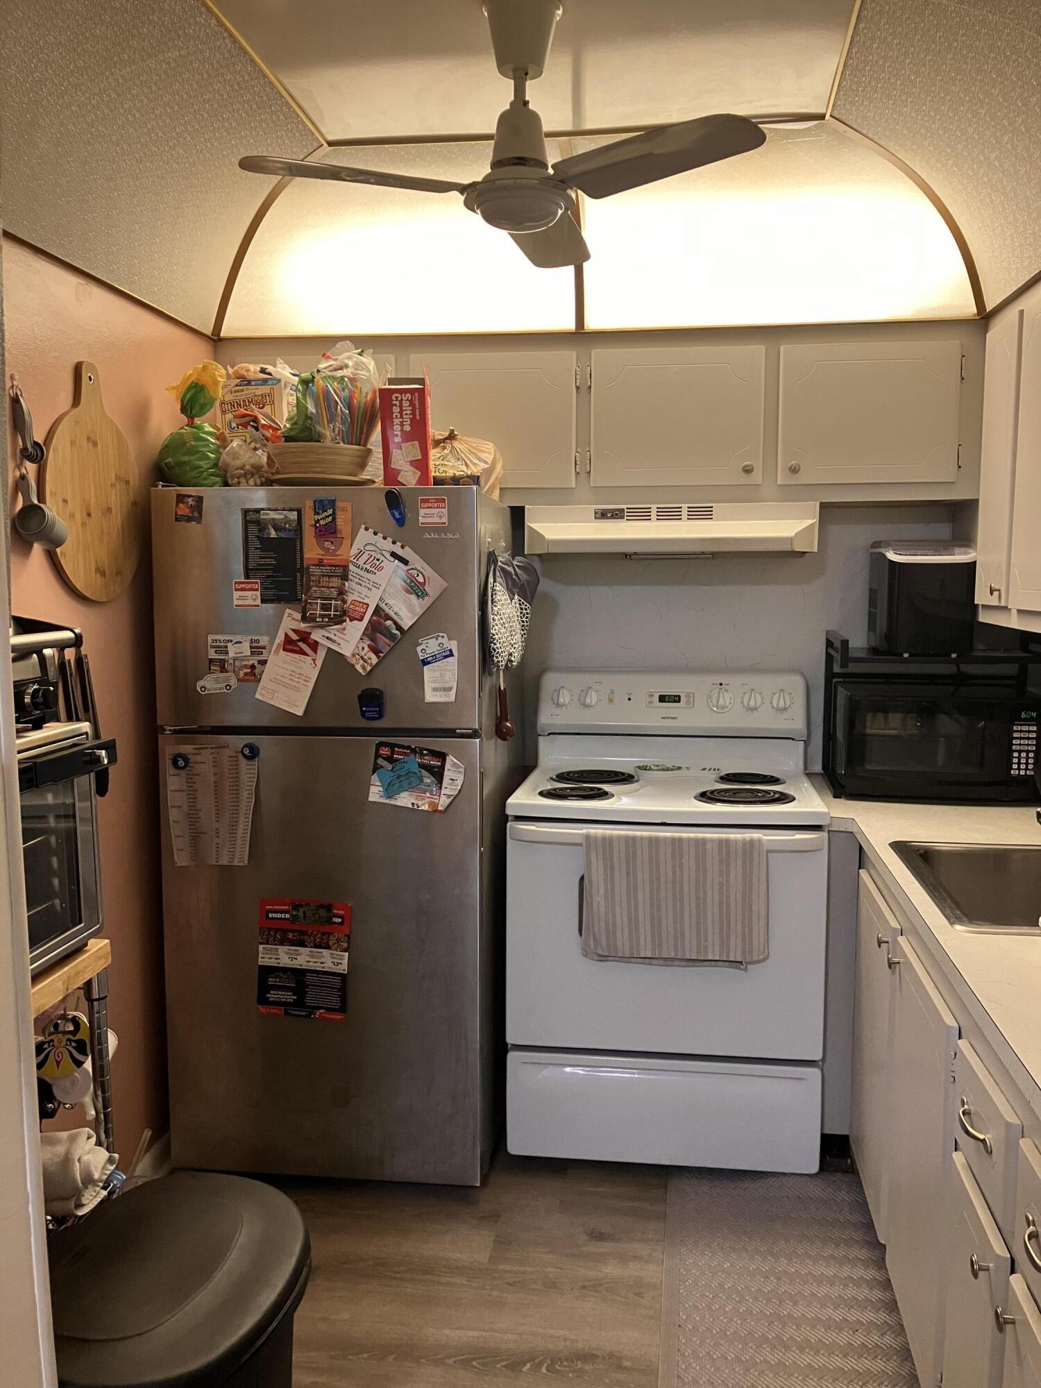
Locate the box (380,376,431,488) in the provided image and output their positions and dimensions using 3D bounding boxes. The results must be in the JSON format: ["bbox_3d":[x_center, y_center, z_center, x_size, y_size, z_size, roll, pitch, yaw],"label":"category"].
[{"bbox_3d":[-0.272,-0.604,2.638,0.106,0.250,0.105,1,6,5],"label":"box"}]

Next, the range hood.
[{"bbox_3d":[0.398,-0.438,2.995,0.762,0.132,0.440,1,6,7],"label":"range hood"}]

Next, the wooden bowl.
[{"bbox_3d":[-0.477,-0.553,2.695,0.240,0.088,0.240,0,6,0],"label":"wooden bowl"}]

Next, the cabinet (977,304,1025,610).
[{"bbox_3d":[1.247,-0.526,2.567,0.300,0.645,0.275,1,6,7],"label":"cabinet"}]

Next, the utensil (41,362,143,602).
[{"bbox_3d":[-0.896,-0.441,2.353,0.022,0.490,0.390,1,6,7],"label":"utensil"}]

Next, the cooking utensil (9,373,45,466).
[{"bbox_3d":[-0.906,-0.505,2.066,0.040,0.160,0.055,1,6,7],"label":"cooking utensil"}]

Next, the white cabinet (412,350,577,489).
[{"bbox_3d":[-0.053,-0.730,3.083,0.435,0.355,0.300,1,6,7],"label":"white cabinet"}]

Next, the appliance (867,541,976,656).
[{"bbox_3d":[1.036,-0.250,2.912,0.210,0.282,0.285,1,6,7],"label":"appliance"}]

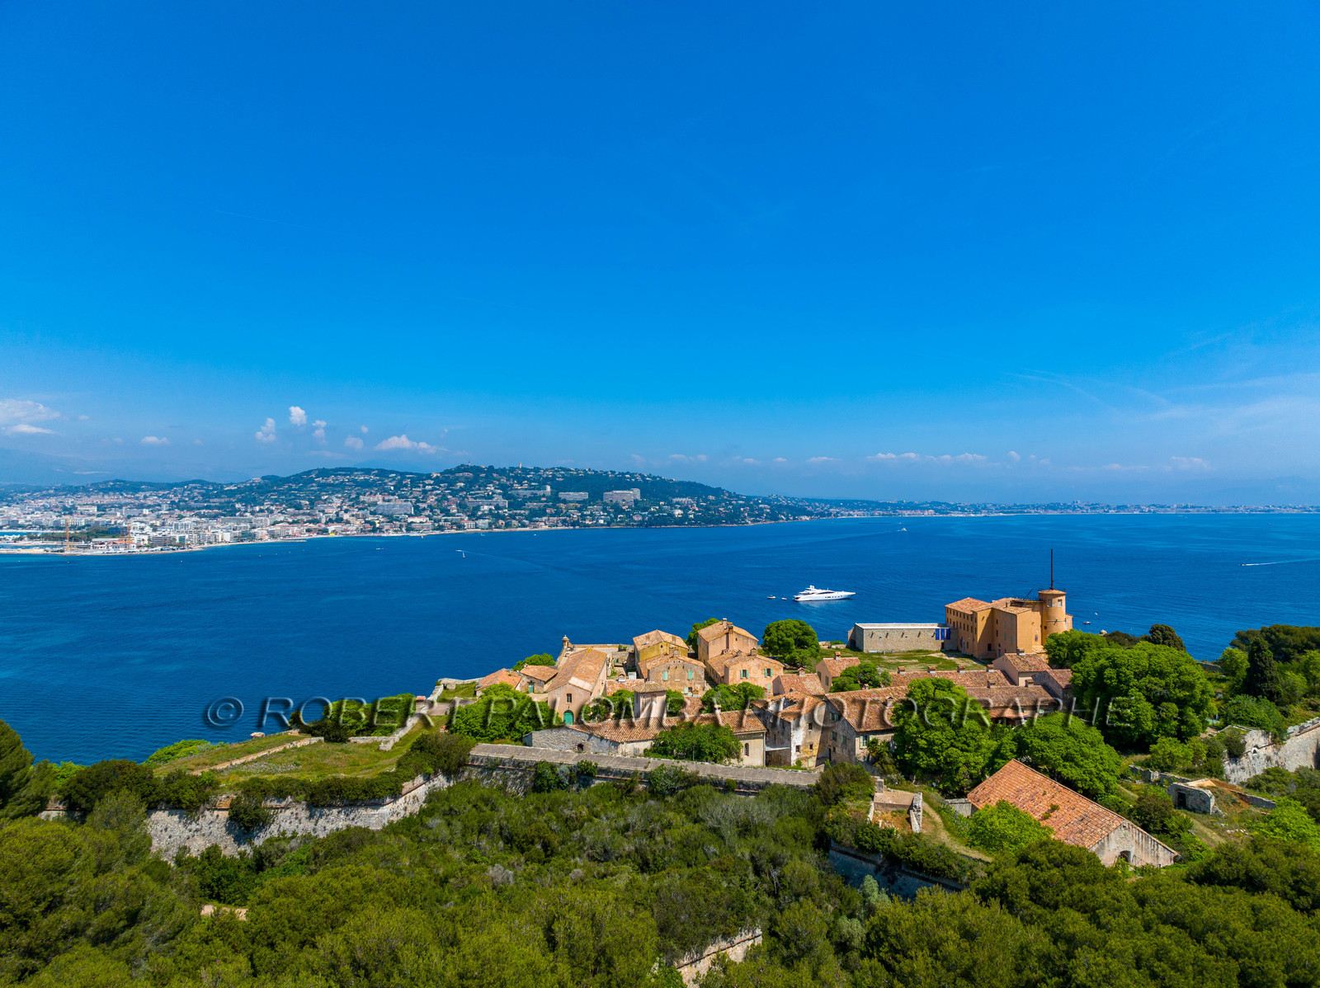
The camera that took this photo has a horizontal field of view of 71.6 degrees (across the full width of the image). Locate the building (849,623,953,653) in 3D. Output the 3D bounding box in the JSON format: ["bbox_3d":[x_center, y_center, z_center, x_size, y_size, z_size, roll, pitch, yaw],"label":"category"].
[{"bbox_3d":[63.200,37.700,241.500,24.000,6.300,10.500,0,-1,-3],"label":"building"}]

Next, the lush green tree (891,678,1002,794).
[{"bbox_3d":[42.860,35.320,136.500,16.290,15.670,15.230,0,-1,17],"label":"lush green tree"}]

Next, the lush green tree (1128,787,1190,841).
[{"bbox_3d":[58.392,37.480,106.974,6.500,6.531,6.200,0,-1,29],"label":"lush green tree"}]

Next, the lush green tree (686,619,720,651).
[{"bbox_3d":[12.482,38.058,245.965,10.500,8.970,9.500,0,0,3],"label":"lush green tree"}]

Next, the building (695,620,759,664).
[{"bbox_3d":[16.898,37.342,228.887,12.365,9.814,16.616,0,0,-6],"label":"building"}]

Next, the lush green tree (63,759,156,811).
[{"bbox_3d":[-74.058,38.578,122.976,11.000,5.987,8.500,0,-1,-31],"label":"lush green tree"}]

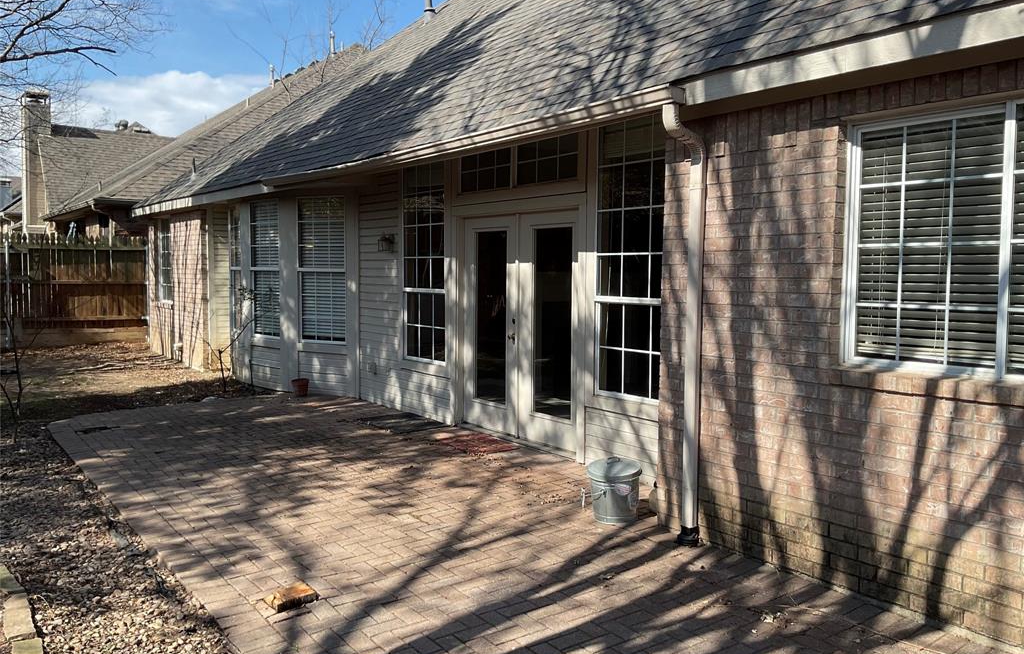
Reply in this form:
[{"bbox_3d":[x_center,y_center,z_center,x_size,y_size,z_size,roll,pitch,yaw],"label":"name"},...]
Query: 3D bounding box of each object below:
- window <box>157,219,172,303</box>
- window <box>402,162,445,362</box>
[{"bbox_3d":[-6.145,-1.181,15.230,0.100,1.520,1.000,-2,4,-36],"label":"window"},{"bbox_3d":[-0.933,-0.729,9.305,0.100,2.240,0.930,-2,4,-36],"label":"window"}]

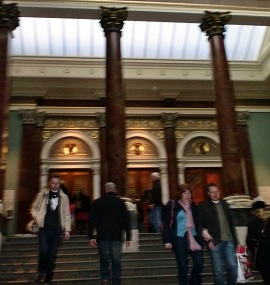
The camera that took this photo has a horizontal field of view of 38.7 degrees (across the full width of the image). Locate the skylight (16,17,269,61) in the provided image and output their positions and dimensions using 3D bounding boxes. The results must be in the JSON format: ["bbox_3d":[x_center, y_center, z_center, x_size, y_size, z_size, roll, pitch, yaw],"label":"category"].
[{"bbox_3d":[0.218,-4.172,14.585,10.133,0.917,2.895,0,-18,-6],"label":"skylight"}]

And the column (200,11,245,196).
[{"bbox_3d":[2.156,-1.022,9.283,0.656,4.767,0.656,0,-18,-6],"label":"column"}]

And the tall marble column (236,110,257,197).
[{"bbox_3d":[4.715,1.319,15.679,0.656,5.524,0.531,0,-18,-6],"label":"tall marble column"}]

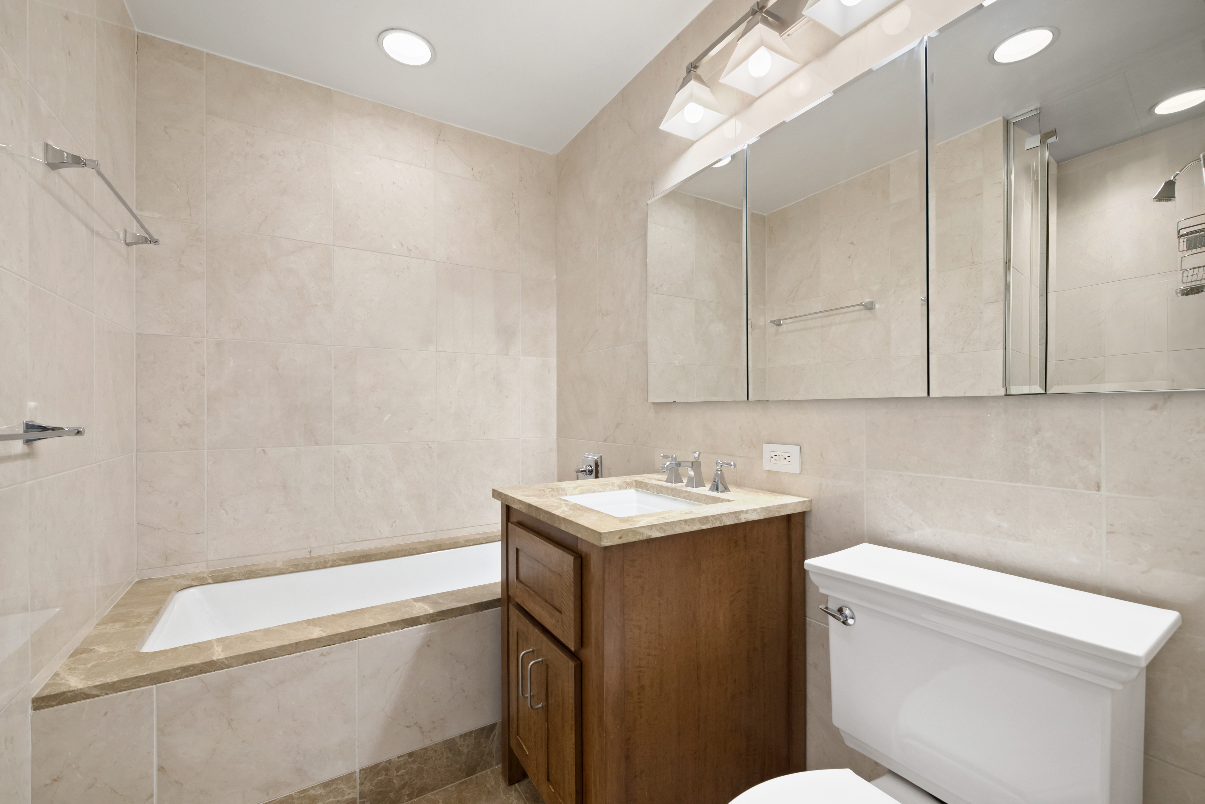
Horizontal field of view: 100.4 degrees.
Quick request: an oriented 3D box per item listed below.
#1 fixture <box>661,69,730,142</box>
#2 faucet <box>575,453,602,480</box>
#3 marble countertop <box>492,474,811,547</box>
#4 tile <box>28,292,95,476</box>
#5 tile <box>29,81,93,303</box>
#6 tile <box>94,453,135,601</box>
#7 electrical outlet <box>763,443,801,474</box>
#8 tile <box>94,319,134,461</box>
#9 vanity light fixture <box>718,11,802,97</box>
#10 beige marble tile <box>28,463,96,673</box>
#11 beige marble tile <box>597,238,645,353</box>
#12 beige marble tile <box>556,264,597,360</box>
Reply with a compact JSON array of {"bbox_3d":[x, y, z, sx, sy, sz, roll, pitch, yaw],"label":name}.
[{"bbox_3d":[0.285,-0.961,1.573,0.153,0.178,0.158,0,-1,-32],"label":"fixture"},{"bbox_3d":[-0.084,0.307,2.219,0.104,0.146,0.151,0,-1,-32],"label":"faucet"},{"bbox_3d":[0.109,0.276,1.422,0.646,0.030,0.630,0,-1,-32],"label":"marble countertop"},{"bbox_3d":[-1.277,-0.037,1.186,0.014,0.401,0.401,0,-1,-32],"label":"tile"},{"bbox_3d":[-1.277,-0.442,1.190,0.012,0.405,0.405,0,-1,-32],"label":"tile"},{"bbox_3d":[-1.498,0.375,1.541,0.012,0.405,0.410,0,-1,-32],"label":"tile"},{"bbox_3d":[0.498,0.158,1.403,0.008,0.073,0.121,0,-1,-32],"label":"electrical outlet"},{"bbox_3d":[-1.492,-0.032,1.532,0.014,0.401,0.407,0,-1,-32],"label":"tile"},{"bbox_3d":[0.421,-0.956,1.344,0.146,0.159,0.151,0,-1,-32],"label":"vanity light fixture"},{"bbox_3d":[-1.275,0.370,1.182,0.014,0.401,0.401,0,-1,-32],"label":"beige marble tile"},{"bbox_3d":[0.092,-0.439,2.072,0.012,0.405,0.405,0,-1,-32],"label":"beige marble tile"},{"bbox_3d":[-0.123,-0.434,2.417,0.012,0.405,0.405,0,-1,-32],"label":"beige marble tile"}]

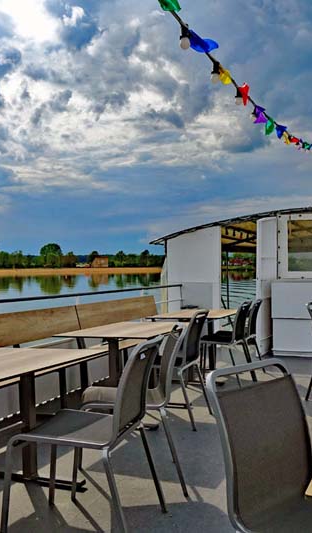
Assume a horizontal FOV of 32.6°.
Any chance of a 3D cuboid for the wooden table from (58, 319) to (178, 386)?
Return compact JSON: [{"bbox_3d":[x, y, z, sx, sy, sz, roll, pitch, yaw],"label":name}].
[{"bbox_3d":[-0.180,0.895,4.480,0.780,0.740,1.200,0,0,23],"label":"wooden table"}]

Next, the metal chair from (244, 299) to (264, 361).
[{"bbox_3d":[0.911,0.815,6.165,0.605,0.885,0.490,-1,-1,23],"label":"metal chair"}]

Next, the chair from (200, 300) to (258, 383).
[{"bbox_3d":[0.693,0.811,5.732,0.605,0.885,0.490,-1,-1,26],"label":"chair"}]

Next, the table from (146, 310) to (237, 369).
[{"bbox_3d":[0.480,0.905,5.930,0.780,0.740,1.200,0,0,22],"label":"table"}]

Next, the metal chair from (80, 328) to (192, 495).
[{"bbox_3d":[-0.154,0.782,3.064,0.605,0.885,0.490,0,-1,-5],"label":"metal chair"}]

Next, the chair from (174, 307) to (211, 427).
[{"bbox_3d":[0.099,0.797,4.349,0.605,0.885,0.490,-1,-1,21],"label":"chair"}]

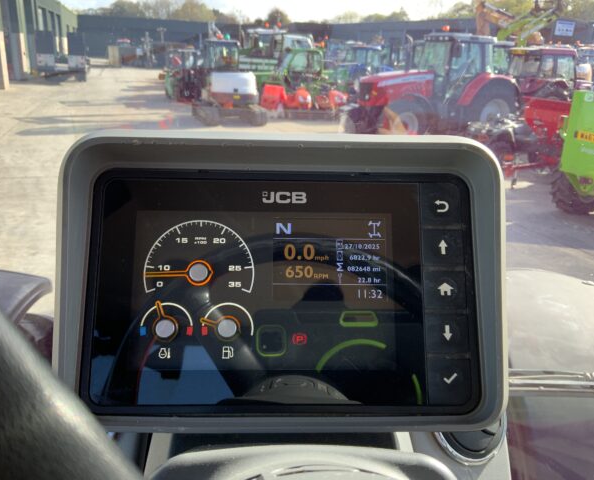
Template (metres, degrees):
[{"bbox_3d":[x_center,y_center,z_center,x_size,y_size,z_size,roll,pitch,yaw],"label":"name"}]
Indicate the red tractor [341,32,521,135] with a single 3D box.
[{"bbox_3d":[3.580,-4.020,14.300,4.900,3.000,2.450,-10,23,-30],"label":"red tractor"}]

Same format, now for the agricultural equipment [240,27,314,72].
[{"bbox_3d":[-1.367,-7.531,23.274,4.900,3.050,2.500,-13,24,-35],"label":"agricultural equipment"}]

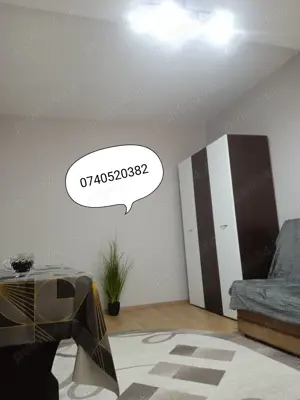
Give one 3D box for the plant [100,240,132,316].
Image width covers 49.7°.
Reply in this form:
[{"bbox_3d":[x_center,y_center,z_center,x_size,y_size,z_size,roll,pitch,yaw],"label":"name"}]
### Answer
[{"bbox_3d":[-0.436,0.935,3.930,0.340,0.880,0.330,-2,-8,-19],"label":"plant"}]

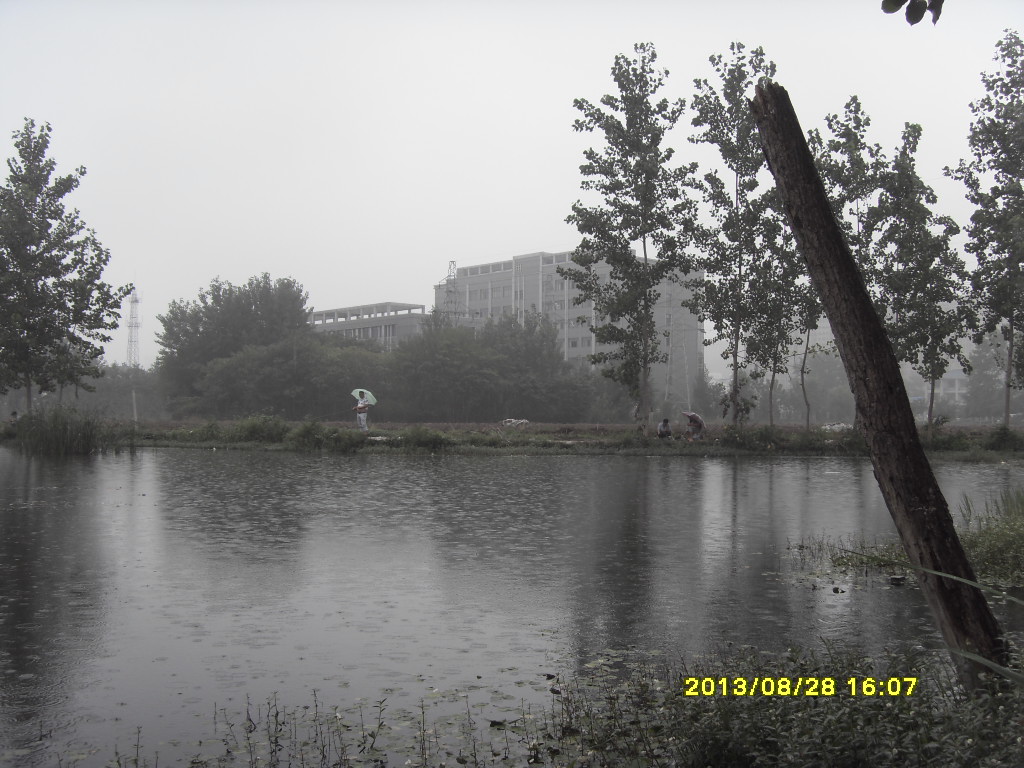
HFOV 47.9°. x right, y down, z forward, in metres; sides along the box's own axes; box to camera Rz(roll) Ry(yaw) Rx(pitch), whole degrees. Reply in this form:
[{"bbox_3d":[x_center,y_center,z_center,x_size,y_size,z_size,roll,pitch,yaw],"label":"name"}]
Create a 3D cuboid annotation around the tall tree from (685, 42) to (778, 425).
[{"bbox_3d":[9.408,-6.264,49.077,4.300,16.480,4.300,0,-1,0],"label":"tall tree"}]

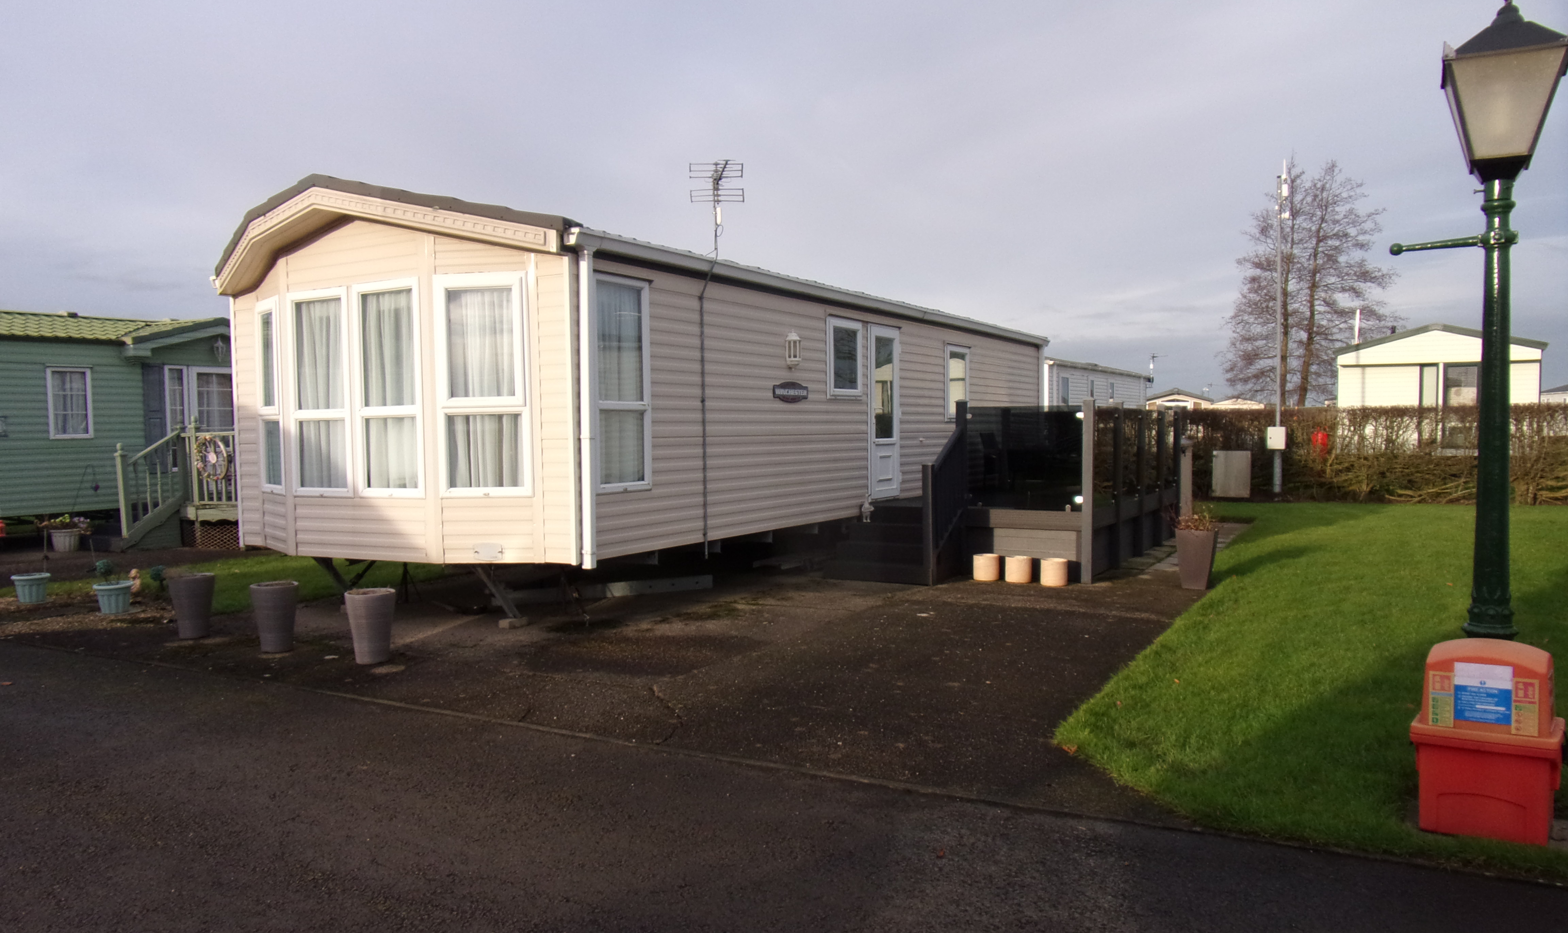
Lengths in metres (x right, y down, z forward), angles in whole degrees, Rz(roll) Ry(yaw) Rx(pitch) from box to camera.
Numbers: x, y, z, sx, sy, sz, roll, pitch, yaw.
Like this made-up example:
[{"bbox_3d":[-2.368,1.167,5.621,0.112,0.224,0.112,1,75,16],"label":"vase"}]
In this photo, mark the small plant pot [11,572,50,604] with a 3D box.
[{"bbox_3d":[-6.953,1.131,10.041,0.308,0.235,0.308,0,2,29],"label":"small plant pot"}]

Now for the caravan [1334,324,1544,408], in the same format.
[{"bbox_3d":[16.257,-1.673,27.324,3.750,3.050,10.500,1,3,30],"label":"caravan"}]

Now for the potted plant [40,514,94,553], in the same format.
[{"bbox_3d":[-9.649,0.889,14.609,0.605,0.502,0.545,0,2,29],"label":"potted plant"}]

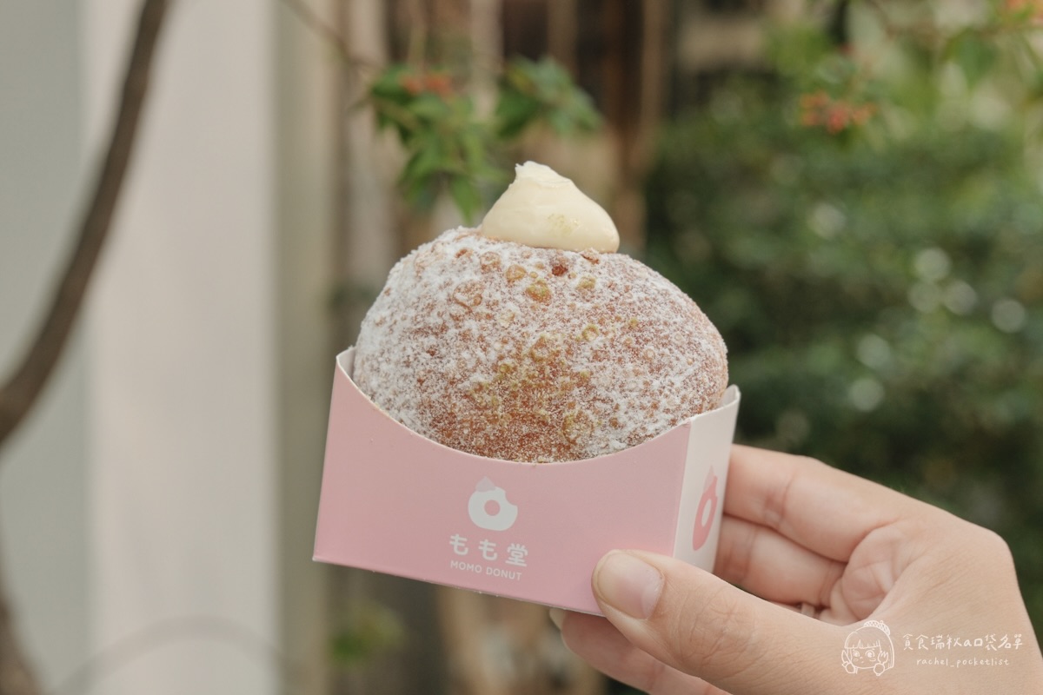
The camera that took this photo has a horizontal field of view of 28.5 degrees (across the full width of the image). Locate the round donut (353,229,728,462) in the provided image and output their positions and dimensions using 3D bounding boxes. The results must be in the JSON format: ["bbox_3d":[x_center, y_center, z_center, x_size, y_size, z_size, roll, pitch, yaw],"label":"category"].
[{"bbox_3d":[0.004,0.009,0.462,0.086,0.075,0.055,10,11,18],"label":"round donut"}]

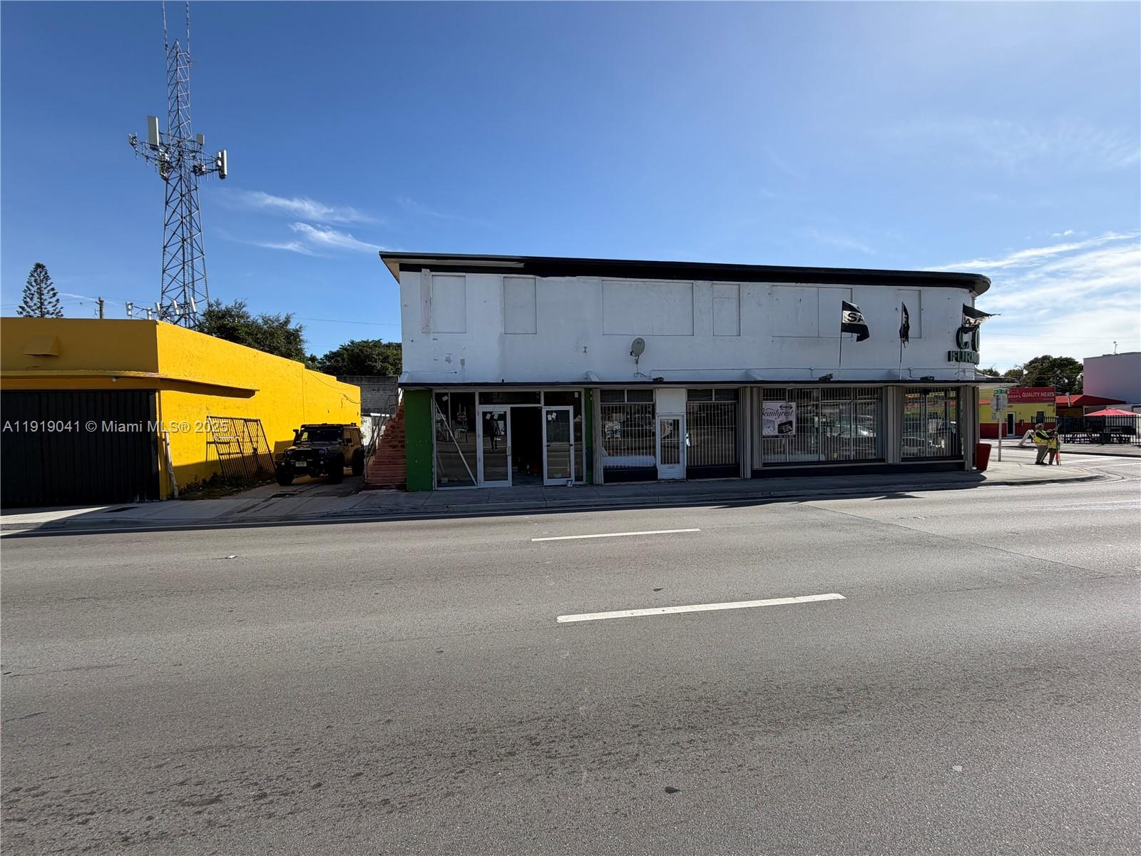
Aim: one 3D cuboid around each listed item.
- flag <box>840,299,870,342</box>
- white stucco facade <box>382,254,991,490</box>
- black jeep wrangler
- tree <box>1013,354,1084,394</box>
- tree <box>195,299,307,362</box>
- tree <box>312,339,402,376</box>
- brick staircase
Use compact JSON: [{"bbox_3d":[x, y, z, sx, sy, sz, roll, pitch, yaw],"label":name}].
[{"bbox_3d":[8.541,-3.208,13.839,0.800,1.120,0.350,-1,1,-9],"label":"flag"},{"bbox_3d":[3.909,-1.744,20.849,20.020,6.463,14.800,-1,1,-9],"label":"white stucco facade"},{"bbox_3d":[-8.513,0.829,15.874,1.950,1.930,4.100,-1,1,-9],"label":"black jeep wrangler"},{"bbox_3d":[51.885,-3.847,50.067,9.000,8.052,9.000,-1,1,-9],"label":"tree"},{"bbox_3d":[-21.945,-3.532,32.087,8.000,10.555,8.000,-1,1,-9],"label":"tree"},{"bbox_3d":[-19.477,-3.331,43.080,9.500,9.704,9.500,-1,1,-9],"label":"tree"},{"bbox_3d":[-5.993,0.121,17.052,1.400,3.200,6.000,-1,1,-9],"label":"brick staircase"}]

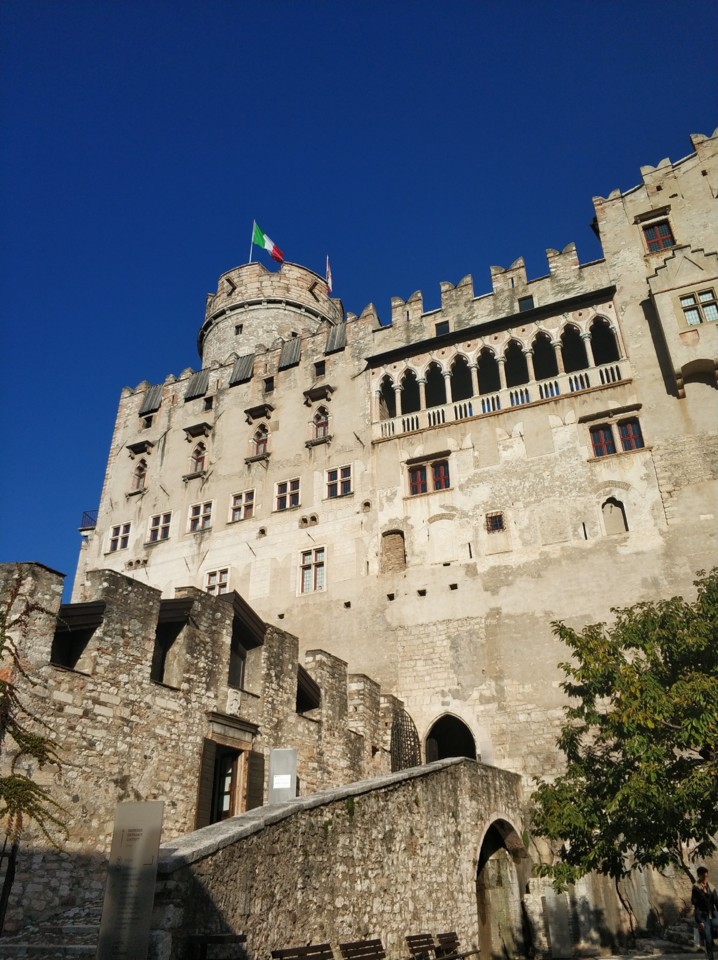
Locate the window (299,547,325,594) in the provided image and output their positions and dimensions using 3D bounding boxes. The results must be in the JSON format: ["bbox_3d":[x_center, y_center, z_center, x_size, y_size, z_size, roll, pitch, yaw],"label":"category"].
[{"bbox_3d":[-2.001,4.009,32.931,1.260,2.096,0.250,-14,-33,22],"label":"window"}]

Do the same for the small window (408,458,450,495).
[{"bbox_3d":[3.097,-0.060,32.544,1.785,1.461,0.250,-13,-32,20],"label":"small window"}]

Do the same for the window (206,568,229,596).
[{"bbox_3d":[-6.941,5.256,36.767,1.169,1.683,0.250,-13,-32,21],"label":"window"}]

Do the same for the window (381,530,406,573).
[{"bbox_3d":[1.465,3.027,31.620,1.128,1.907,0.300,-13,-32,20],"label":"window"}]

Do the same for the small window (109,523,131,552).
[{"bbox_3d":[-13.340,3.245,41.843,1.264,1.580,0.300,-14,-33,22],"label":"small window"}]

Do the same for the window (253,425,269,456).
[{"bbox_3d":[-4.917,-2.033,38.027,0.899,1.956,0.250,-14,-33,22],"label":"window"}]

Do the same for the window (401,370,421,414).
[{"bbox_3d":[2.601,-4.413,37.325,0.997,2.754,0.300,-13,-32,21],"label":"window"}]

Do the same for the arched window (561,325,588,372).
[{"bbox_3d":[9.920,-6.061,34.443,1.012,2.708,0.300,-13,-32,21],"label":"arched window"}]

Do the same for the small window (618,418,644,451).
[{"bbox_3d":[11.366,-1.870,31.269,0.838,1.548,0.250,-13,-32,21],"label":"small window"}]

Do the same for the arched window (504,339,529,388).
[{"bbox_3d":[7.492,-5.509,35.555,1.150,2.750,0.350,-13,-33,20],"label":"arched window"}]

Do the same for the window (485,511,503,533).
[{"bbox_3d":[5.502,1.726,30.286,0.707,0.875,0.200,-13,-32,20],"label":"window"}]

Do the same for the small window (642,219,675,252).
[{"bbox_3d":[14.150,-11.458,35.278,1.120,1.755,0.250,-13,-32,21],"label":"small window"}]

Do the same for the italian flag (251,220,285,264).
[{"bbox_3d":[-6.988,-18.339,57.757,2.500,2.900,0.400,10,-32,-17],"label":"italian flag"}]

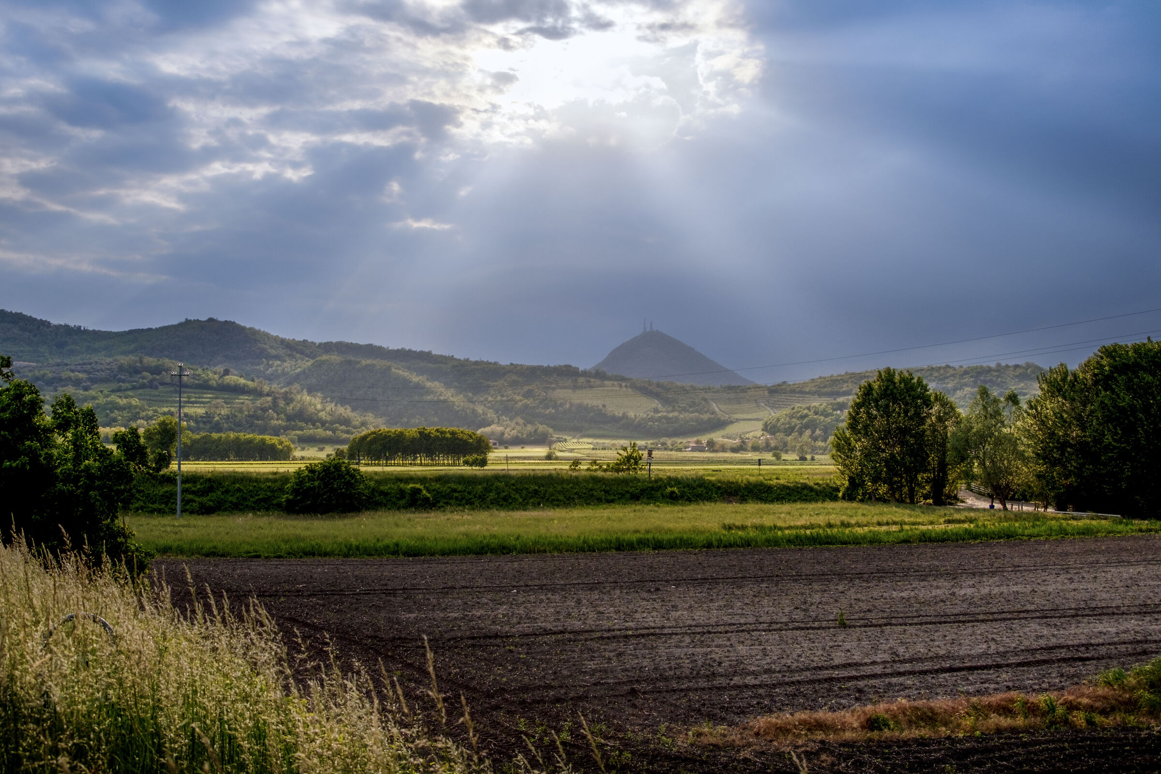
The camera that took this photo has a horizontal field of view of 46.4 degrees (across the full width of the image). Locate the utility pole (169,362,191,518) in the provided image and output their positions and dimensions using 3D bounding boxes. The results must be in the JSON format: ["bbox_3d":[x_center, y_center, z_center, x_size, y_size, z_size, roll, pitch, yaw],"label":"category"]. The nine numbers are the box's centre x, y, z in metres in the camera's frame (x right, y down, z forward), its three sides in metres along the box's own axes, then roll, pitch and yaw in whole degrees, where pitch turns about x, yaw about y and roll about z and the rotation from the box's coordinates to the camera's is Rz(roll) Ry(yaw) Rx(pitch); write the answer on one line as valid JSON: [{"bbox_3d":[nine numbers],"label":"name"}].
[{"bbox_3d":[-28.372,3.814,96.000,1.380,11.100,0.320,2,-3,-37],"label":"utility pole"}]

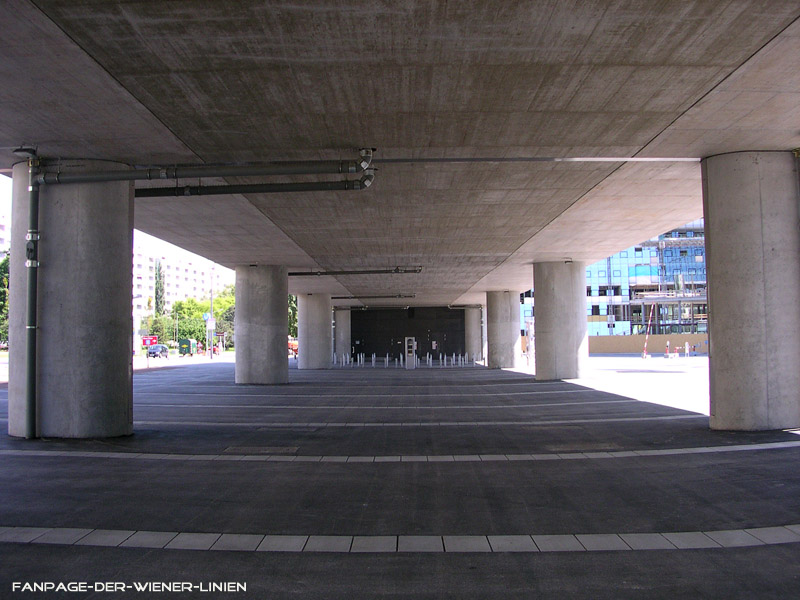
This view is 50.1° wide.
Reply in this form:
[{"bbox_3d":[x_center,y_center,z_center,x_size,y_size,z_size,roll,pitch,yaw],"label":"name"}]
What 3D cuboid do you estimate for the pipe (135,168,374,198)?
[{"bbox_3d":[-3.370,-2.405,17.885,5.656,0.396,0.181,-2,-3,0],"label":"pipe"}]

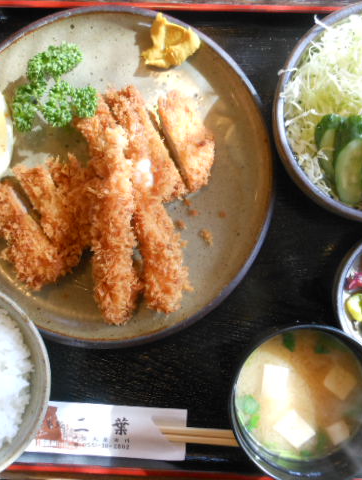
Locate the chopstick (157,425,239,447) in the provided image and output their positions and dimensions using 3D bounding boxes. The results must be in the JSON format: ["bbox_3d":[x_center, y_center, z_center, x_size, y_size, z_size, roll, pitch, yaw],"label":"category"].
[{"bbox_3d":[-0.038,0.154,0.414,0.210,0.006,0.013,3,89,1],"label":"chopstick"}]

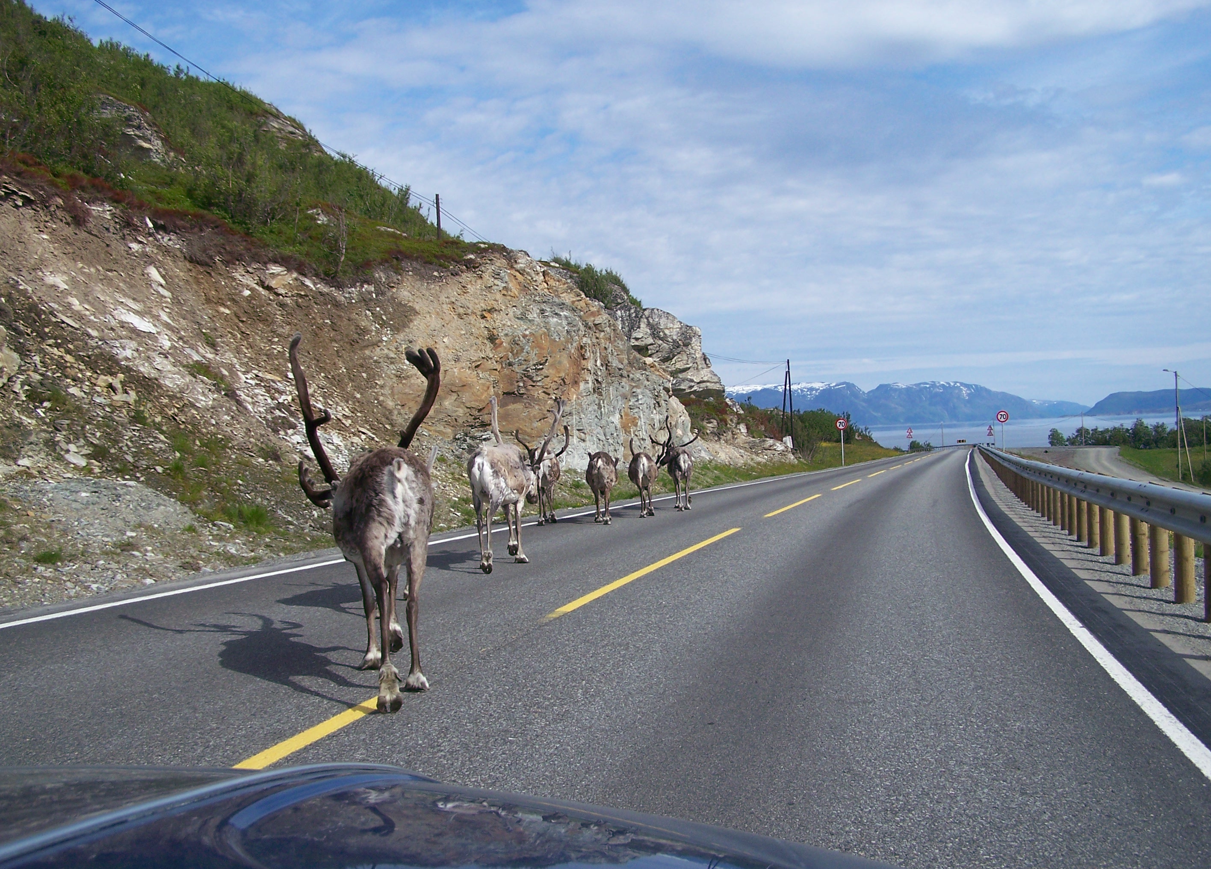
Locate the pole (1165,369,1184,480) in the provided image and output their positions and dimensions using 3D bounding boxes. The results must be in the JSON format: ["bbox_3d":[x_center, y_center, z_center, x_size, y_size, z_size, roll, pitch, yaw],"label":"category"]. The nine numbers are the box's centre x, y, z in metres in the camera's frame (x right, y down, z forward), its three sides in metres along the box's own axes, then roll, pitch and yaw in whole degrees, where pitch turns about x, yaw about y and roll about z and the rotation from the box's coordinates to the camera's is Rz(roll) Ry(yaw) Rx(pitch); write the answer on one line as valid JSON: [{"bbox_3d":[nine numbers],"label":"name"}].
[{"bbox_3d":[41.007,-0.668,96.000,1.100,7.993,0.300,-2,0,0],"label":"pole"}]

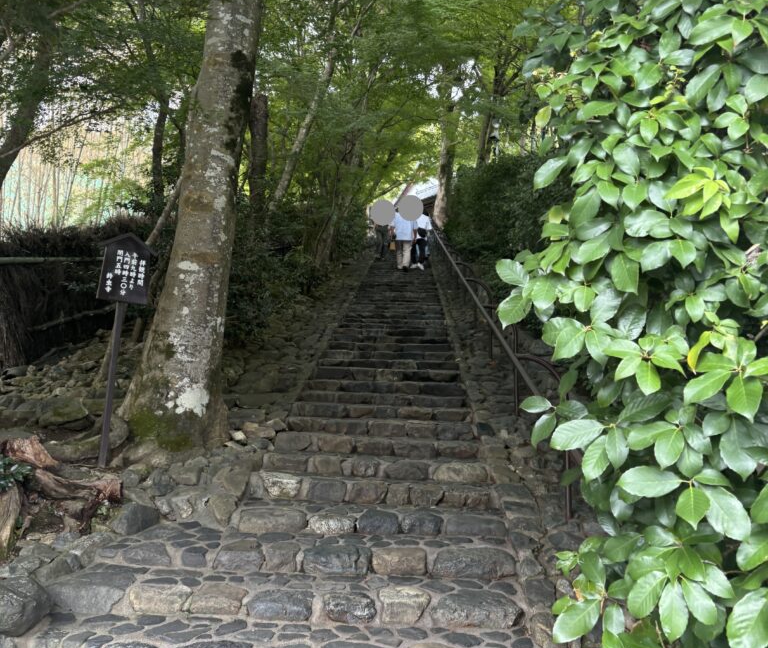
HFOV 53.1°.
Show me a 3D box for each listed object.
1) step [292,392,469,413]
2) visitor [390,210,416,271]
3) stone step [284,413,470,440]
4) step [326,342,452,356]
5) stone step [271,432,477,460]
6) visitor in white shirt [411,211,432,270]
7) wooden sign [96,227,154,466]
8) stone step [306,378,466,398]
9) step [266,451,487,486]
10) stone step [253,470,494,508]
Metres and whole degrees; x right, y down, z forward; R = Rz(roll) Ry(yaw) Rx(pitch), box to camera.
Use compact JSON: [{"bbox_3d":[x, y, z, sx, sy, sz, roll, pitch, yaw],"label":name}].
[{"bbox_3d":[-0.012,0.729,7.084,1.531,0.128,0.420,1,-8,2],"label":"step"},{"bbox_3d":[0.487,-2.103,18.321,0.560,1.714,0.400,1,-8,2],"label":"visitor"},{"bbox_3d":[-0.018,0.872,6.305,1.485,0.138,0.420,1,-8,2],"label":"stone step"},{"bbox_3d":[0.085,0.345,9.477,1.508,0.138,0.420,1,-8,2],"label":"step"},{"bbox_3d":[-0.042,0.952,5.871,1.520,0.143,0.420,1,-8,2],"label":"stone step"},{"bbox_3d":[0.905,-2.107,18.414,0.500,1.612,0.420,1,-8,2],"label":"visitor in white shirt"},{"bbox_3d":[-1.765,0.153,5.084,0.370,1.556,0.120,5,-8,-10],"label":"wooden sign"},{"bbox_3d":[0.030,0.661,7.566,1.514,0.143,0.420,1,-8,2],"label":"stone step"},{"bbox_3d":[-0.052,1.023,5.457,1.559,0.148,0.420,1,-8,2],"label":"step"},{"bbox_3d":[-0.057,1.087,5.013,1.490,0.156,0.420,1,-8,2],"label":"stone step"}]

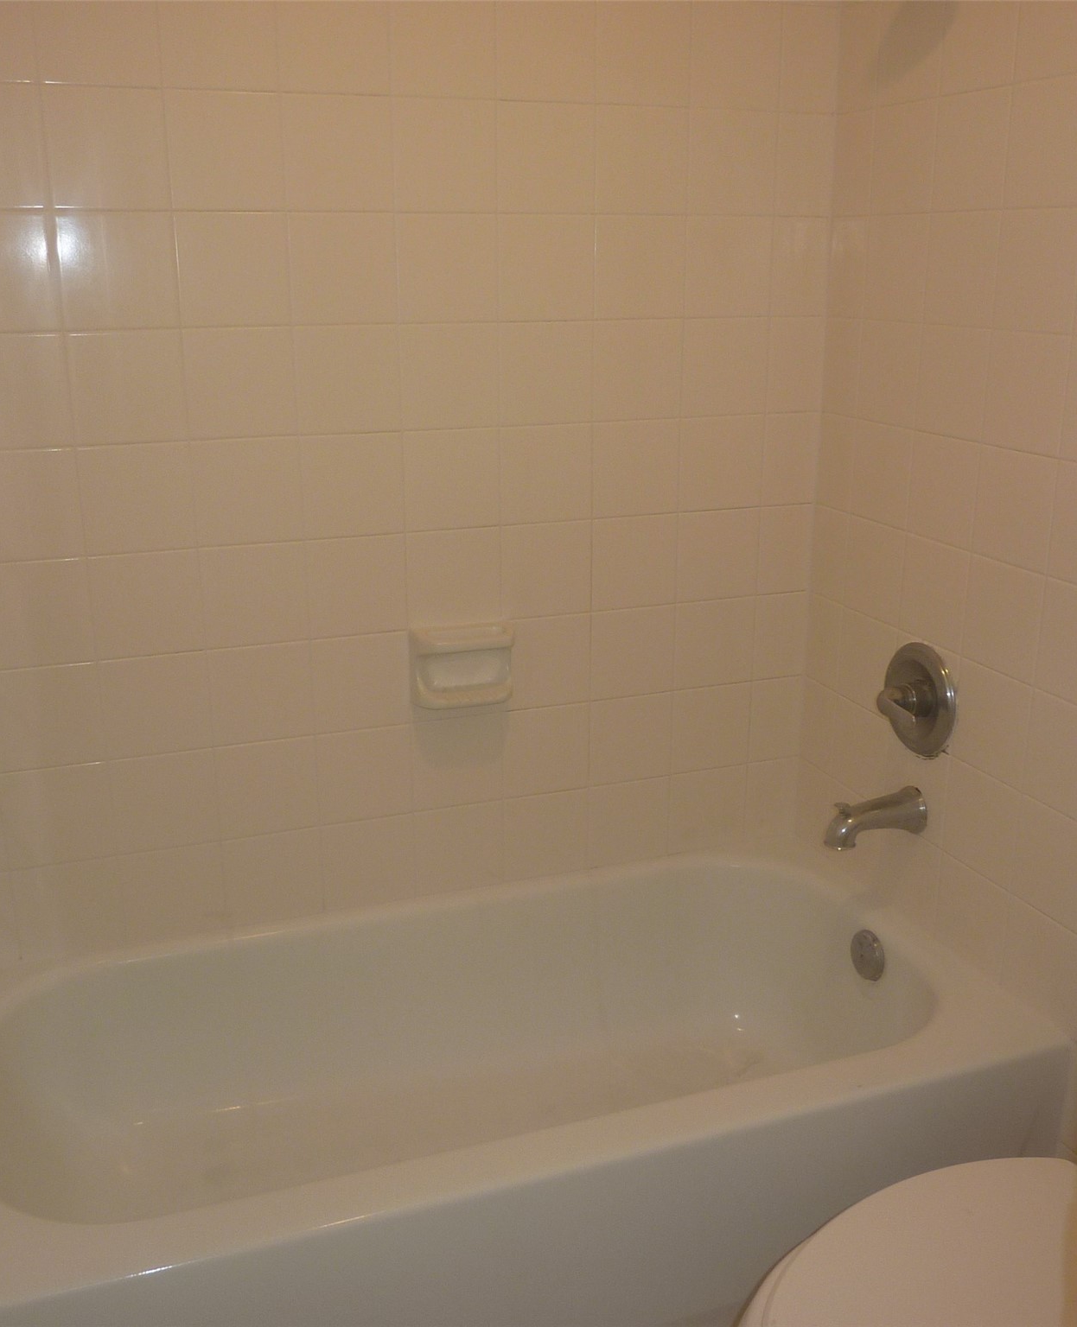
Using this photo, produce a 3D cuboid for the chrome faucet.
[{"bbox_3d":[0.520,0.239,1.990,0.156,0.074,0.073,-6,18,-19],"label":"chrome faucet"}]

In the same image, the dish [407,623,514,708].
[{"bbox_3d":[-0.120,0.007,2.028,0.156,0.120,0.057,-6,18,-19],"label":"dish"}]

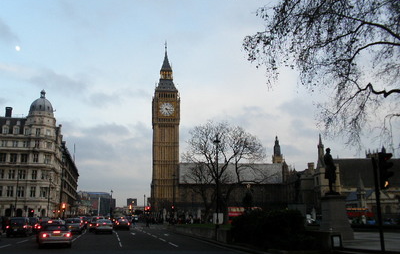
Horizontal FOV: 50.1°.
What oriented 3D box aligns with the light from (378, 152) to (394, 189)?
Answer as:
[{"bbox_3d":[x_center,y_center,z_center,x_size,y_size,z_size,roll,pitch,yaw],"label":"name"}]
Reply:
[{"bbox_3d":[6.054,1.431,13.900,0.340,1.200,0.380,6,-13,-27],"label":"light"}]

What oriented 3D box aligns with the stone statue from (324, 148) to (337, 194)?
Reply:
[{"bbox_3d":[7.693,2.582,25.200,0.640,2.680,0.760,6,-13,-27],"label":"stone statue"}]

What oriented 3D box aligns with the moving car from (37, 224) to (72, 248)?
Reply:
[{"bbox_3d":[-8.170,6.152,24.661,1.770,1.350,4.350,3,-12,-15],"label":"moving car"}]

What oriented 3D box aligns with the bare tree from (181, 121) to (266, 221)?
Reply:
[{"bbox_3d":[5.055,9.592,91.965,17.300,21.500,16.000,3,-12,-12],"label":"bare tree"}]

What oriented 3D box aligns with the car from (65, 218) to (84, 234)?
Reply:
[{"bbox_3d":[-12.290,9.742,42.250,1.760,1.450,4.400,3,-12,-12],"label":"car"}]

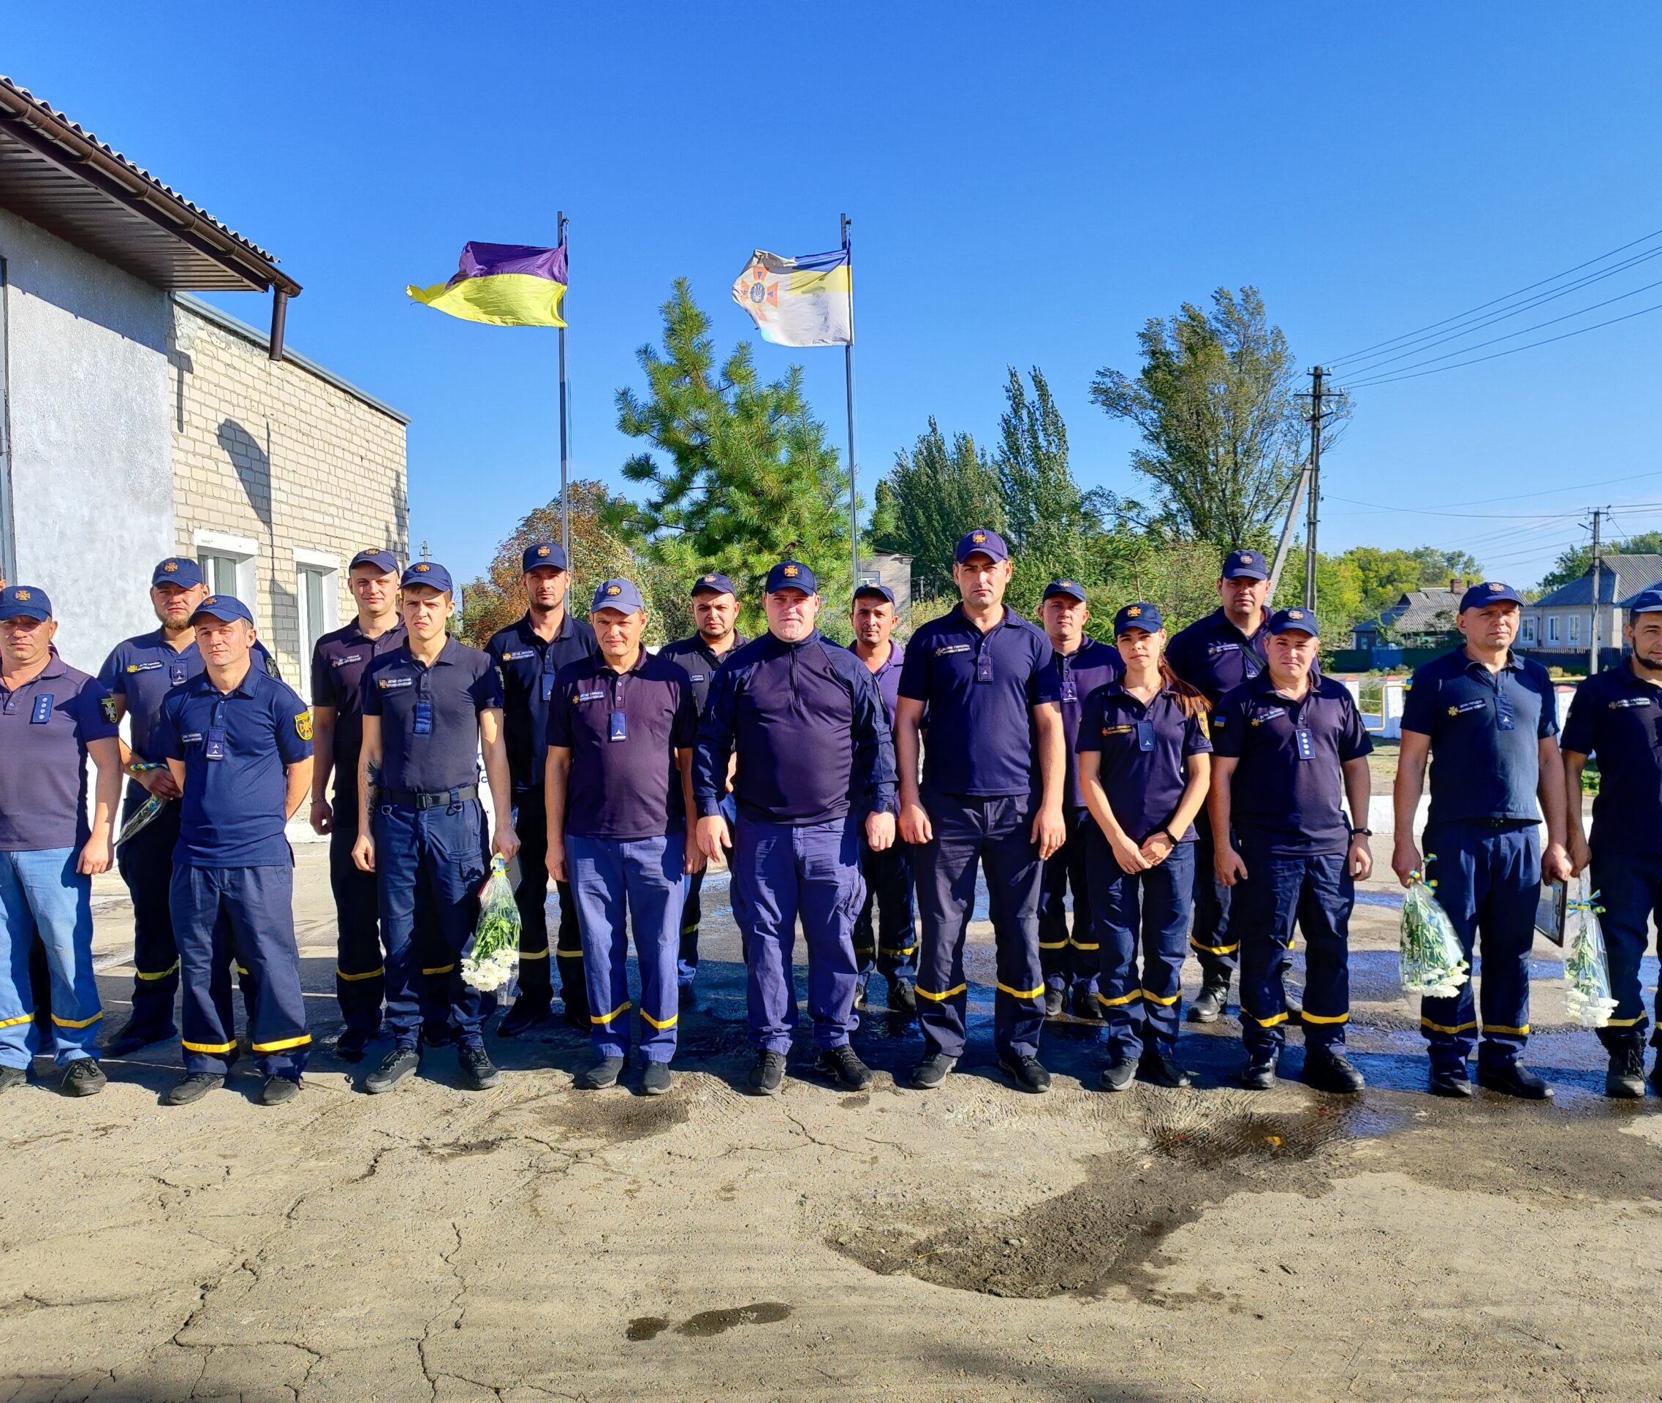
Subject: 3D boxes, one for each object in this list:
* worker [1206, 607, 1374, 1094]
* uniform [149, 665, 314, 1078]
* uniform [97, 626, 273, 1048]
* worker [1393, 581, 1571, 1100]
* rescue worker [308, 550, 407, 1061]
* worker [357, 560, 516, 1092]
[{"bbox_3d":[1.600,0.502,4.544,0.550,1.672,0.360,0,3,4],"label":"worker"},{"bbox_3d":[-2.077,0.578,4.513,0.510,1.440,0.330,0,3,0],"label":"uniform"},{"bbox_3d":[-2.481,0.503,4.998,0.570,1.550,0.360,0,3,-5],"label":"uniform"},{"bbox_3d":[2.244,0.461,4.490,0.550,1.752,0.370,0,3,3],"label":"worker"},{"bbox_3d":[-1.740,0.373,4.940,0.540,1.891,0.360,0,3,-2],"label":"rescue worker"},{"bbox_3d":[-1.407,0.432,4.581,0.530,1.843,0.360,0,3,0],"label":"worker"}]

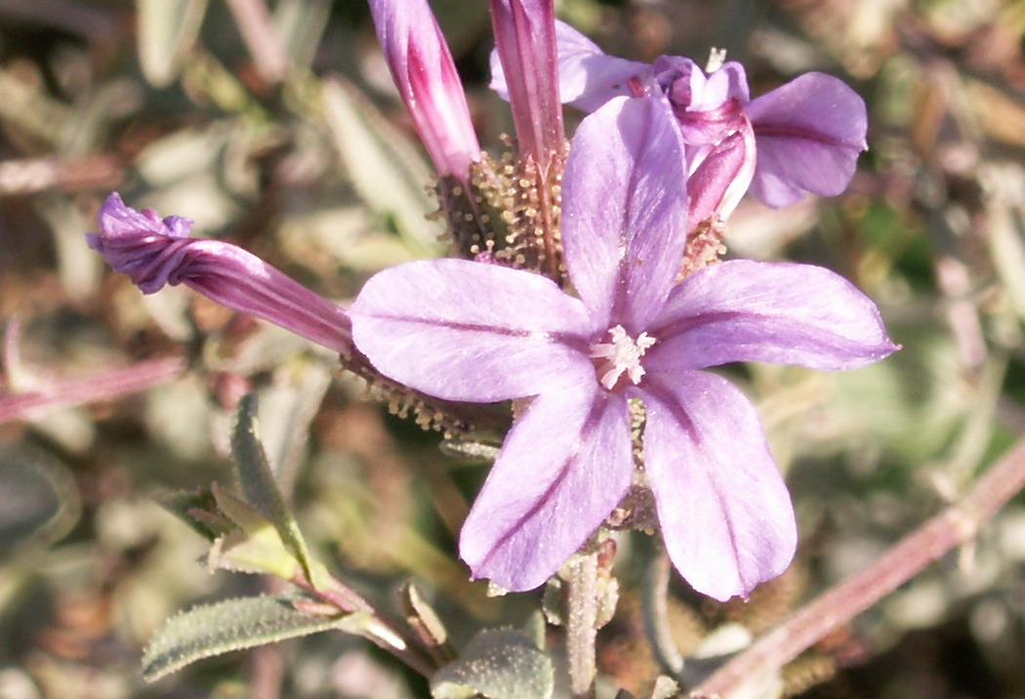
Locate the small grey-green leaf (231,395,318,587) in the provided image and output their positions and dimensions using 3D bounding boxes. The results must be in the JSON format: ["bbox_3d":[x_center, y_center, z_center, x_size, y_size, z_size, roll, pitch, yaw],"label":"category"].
[{"bbox_3d":[-0.012,0.007,0.119,0.002,0.009,0.002,-18,7,35],"label":"small grey-green leaf"}]

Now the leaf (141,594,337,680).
[{"bbox_3d":[-0.013,0.014,0.117,0.009,0.002,0.003,-14,30,-1],"label":"leaf"}]

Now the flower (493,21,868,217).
[{"bbox_3d":[0.009,-0.012,0.124,0.019,0.008,0.012,7,8,1],"label":"flower"}]

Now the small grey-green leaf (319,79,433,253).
[{"bbox_3d":[-0.007,-0.010,0.136,0.004,0.011,0.002,-29,-6,-15],"label":"small grey-green leaf"}]

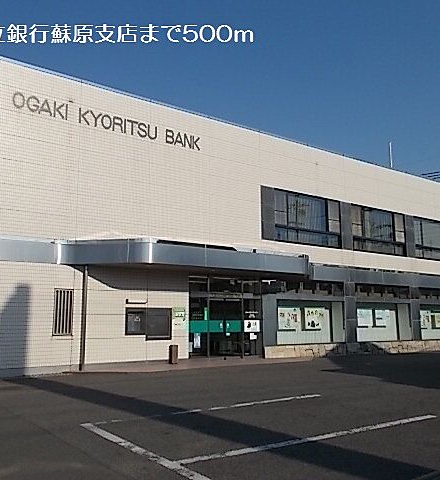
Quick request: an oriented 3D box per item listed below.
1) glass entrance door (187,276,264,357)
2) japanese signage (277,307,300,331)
[{"bbox_3d":[0.266,2.729,17.038,3.158,2.791,0.200,6,-11,-34],"label":"glass entrance door"},{"bbox_3d":[2.721,3.064,18.657,1.199,0.857,0.030,6,-11,-34],"label":"japanese signage"}]

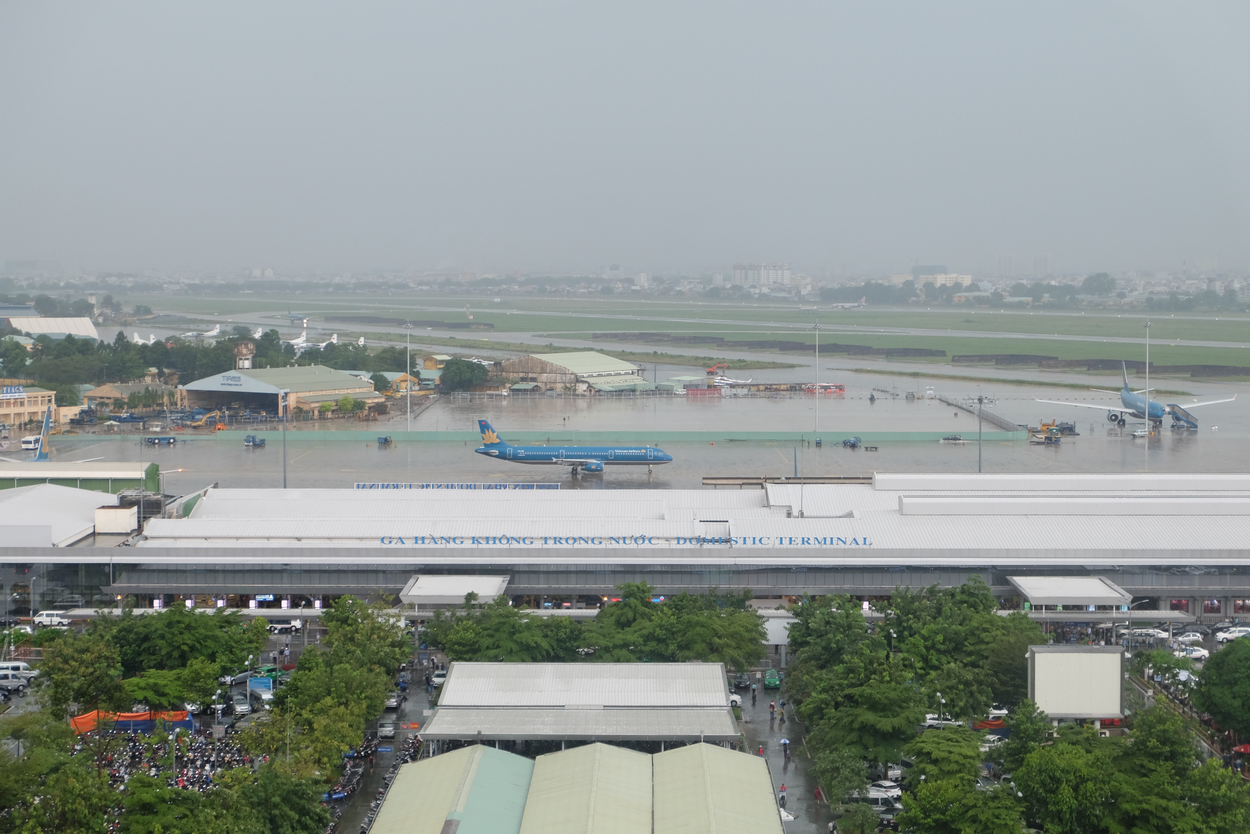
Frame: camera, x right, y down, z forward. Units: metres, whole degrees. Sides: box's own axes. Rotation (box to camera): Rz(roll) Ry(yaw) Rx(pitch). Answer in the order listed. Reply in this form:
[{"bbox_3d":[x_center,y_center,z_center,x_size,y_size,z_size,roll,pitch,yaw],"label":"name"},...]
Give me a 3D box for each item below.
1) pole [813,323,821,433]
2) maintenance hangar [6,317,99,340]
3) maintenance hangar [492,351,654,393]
[{"bbox_3d":[51.343,-9.783,695.793,2.200,30.600,2.200,0,3,0],"label":"pole"},{"bbox_3d":[-309.269,-45.234,1399.411,42.500,16.000,48.000,-1,4,-23],"label":"maintenance hangar"},{"bbox_3d":[-21.462,-16.287,944.569,43.000,13.400,44.500,2,4,30],"label":"maintenance hangar"}]

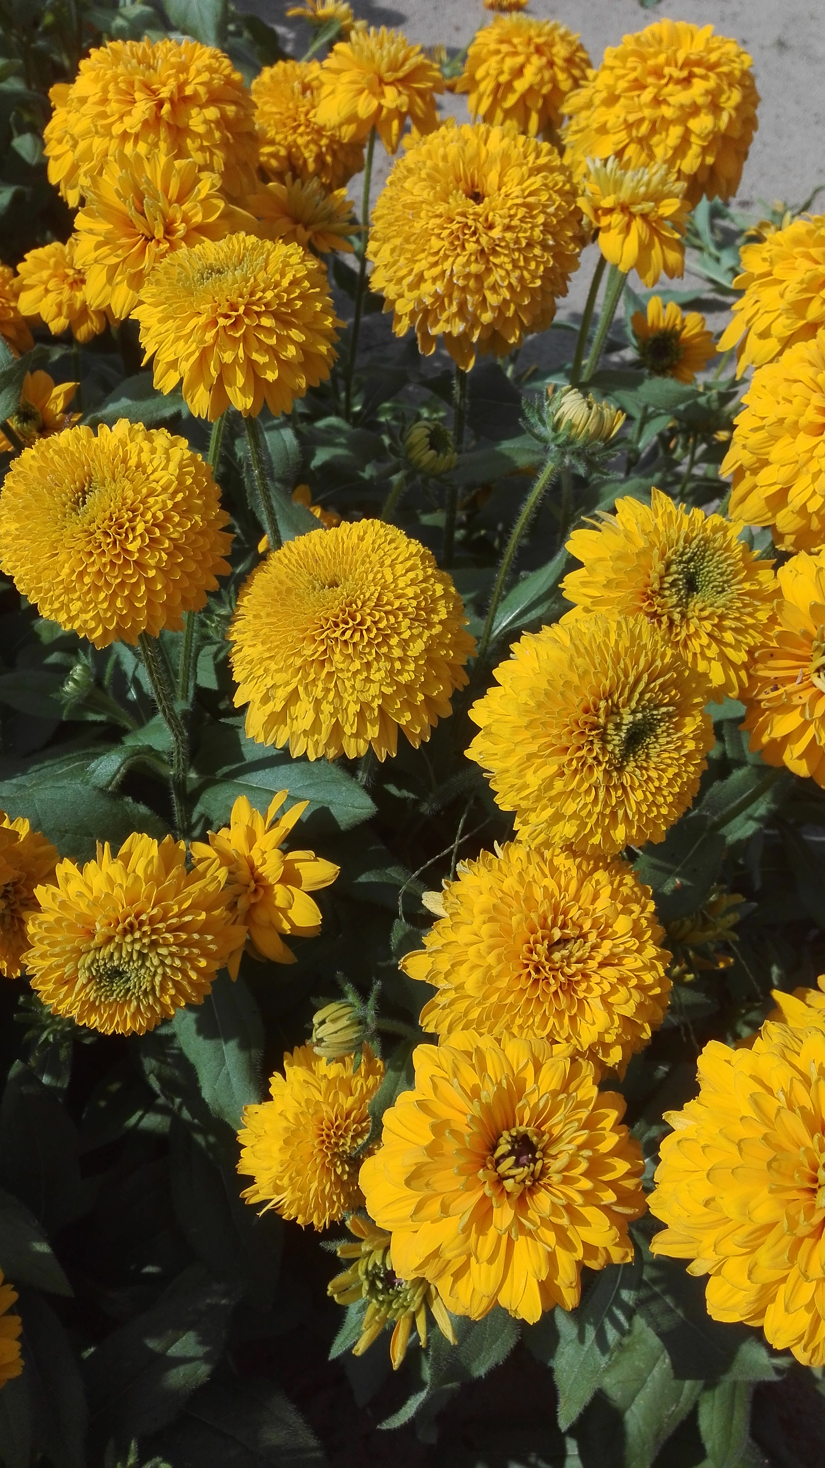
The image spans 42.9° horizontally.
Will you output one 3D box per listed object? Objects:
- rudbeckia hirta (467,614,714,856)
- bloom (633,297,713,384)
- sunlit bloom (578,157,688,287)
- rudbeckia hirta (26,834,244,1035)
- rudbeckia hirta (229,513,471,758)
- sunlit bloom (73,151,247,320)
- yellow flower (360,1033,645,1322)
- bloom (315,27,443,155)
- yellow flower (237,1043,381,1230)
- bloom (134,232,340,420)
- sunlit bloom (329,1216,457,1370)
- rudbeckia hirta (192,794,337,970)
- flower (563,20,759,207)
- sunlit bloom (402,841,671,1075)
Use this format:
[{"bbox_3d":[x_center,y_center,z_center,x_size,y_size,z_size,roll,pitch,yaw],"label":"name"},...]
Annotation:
[{"bbox_3d":[0.065,0.000,0.385,0.092,0.064,0.088,0,87,-26],"label":"rudbeckia hirta"},{"bbox_3d":[0.147,-0.222,0.594,0.047,0.047,0.019,0,15,28],"label":"bloom"},{"bbox_3d":[0.082,-0.189,0.389,0.046,0.035,0.046,0,49,-8],"label":"sunlit bloom"},{"bbox_3d":[-0.106,0.077,0.403,0.080,0.080,0.042,0,9,-5],"label":"rudbeckia hirta"},{"bbox_3d":[-0.021,-0.033,0.362,0.088,0.062,0.088,0,56,11],"label":"rudbeckia hirta"},{"bbox_3d":[-0.112,-0.220,0.465,0.073,0.044,0.073,0,76,-3],"label":"sunlit bloom"},{"bbox_3d":[0.030,0.145,0.351,0.092,0.039,0.092,0,62,-2],"label":"yellow flower"},{"bbox_3d":[-0.016,-0.312,0.510,0.062,0.045,0.060,0,56,0],"label":"bloom"},{"bbox_3d":[-0.037,0.158,0.414,0.068,0.037,0.068,0,71,-33],"label":"yellow flower"},{"bbox_3d":[-0.074,-0.172,0.445,0.085,0.066,0.082,0,57,3],"label":"bloom"},{"bbox_3d":[-0.006,0.203,0.385,0.052,0.034,0.054,0,49,-8],"label":"sunlit bloom"},{"bbox_3d":[-0.058,0.058,0.410,0.058,0.034,0.068,0,73,-6],"label":"rudbeckia hirta"},{"bbox_3d":[0.113,-0.281,0.475,0.084,0.066,0.080,0,67,0],"label":"flower"},{"bbox_3d":[0.044,0.079,0.370,0.090,0.058,0.085,0,74,-6],"label":"sunlit bloom"}]

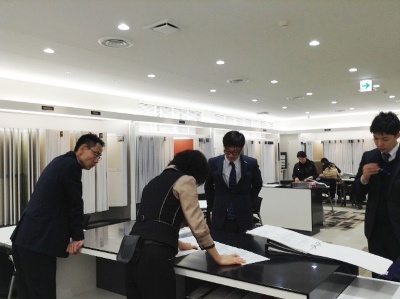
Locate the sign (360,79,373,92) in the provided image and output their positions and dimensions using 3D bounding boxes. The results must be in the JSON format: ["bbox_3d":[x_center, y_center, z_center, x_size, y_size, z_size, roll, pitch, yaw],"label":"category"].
[{"bbox_3d":[2.998,-1.142,6.850,0.210,0.220,0.060,-2,-1,36],"label":"sign"}]

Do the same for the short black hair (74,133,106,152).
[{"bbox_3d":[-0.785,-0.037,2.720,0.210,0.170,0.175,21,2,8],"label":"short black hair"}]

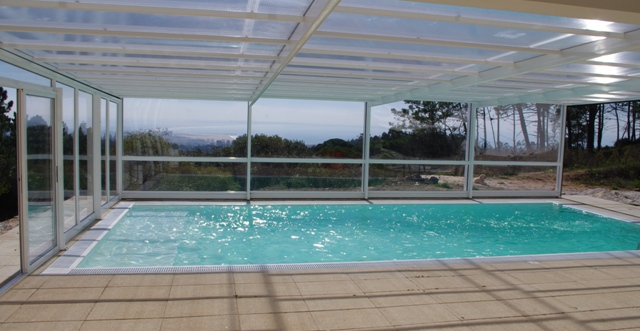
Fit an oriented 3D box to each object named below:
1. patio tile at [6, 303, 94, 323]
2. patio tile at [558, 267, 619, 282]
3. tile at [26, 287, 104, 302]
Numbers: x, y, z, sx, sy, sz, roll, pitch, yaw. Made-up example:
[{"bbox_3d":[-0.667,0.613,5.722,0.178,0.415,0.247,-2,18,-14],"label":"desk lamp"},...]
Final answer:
[{"bbox_3d":[-2.151,1.197,3.868,0.600,0.040,0.400,1,5,-12],"label":"patio tile"},{"bbox_3d":[3.037,1.256,5.484,0.600,0.035,0.400,1,5,-12],"label":"patio tile"},{"bbox_3d":[-2.237,1.167,4.250,0.600,0.040,0.400,1,5,-12],"label":"tile"}]

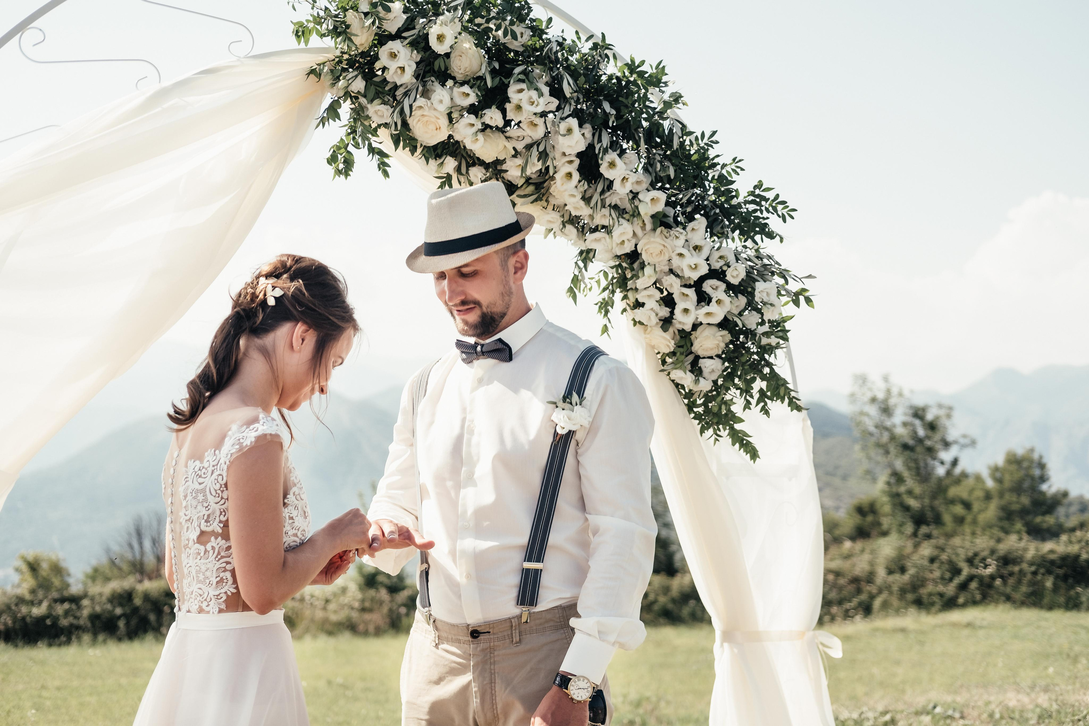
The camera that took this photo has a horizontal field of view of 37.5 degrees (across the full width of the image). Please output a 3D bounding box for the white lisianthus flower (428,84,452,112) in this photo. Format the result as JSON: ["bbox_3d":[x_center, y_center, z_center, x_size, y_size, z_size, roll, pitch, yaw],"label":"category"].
[{"bbox_3d":[-0.229,-0.581,3.520,0.051,0.054,0.046,0,18,0],"label":"white lisianthus flower"}]

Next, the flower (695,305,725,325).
[{"bbox_3d":[0.351,-0.102,3.400,0.065,0.043,0.046,0,-2,0],"label":"flower"}]

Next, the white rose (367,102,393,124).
[{"bbox_3d":[-0.359,-0.545,3.500,0.054,0.047,0.047,0,-2,6],"label":"white rose"}]

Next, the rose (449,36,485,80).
[{"bbox_3d":[-0.169,-0.662,3.480,0.075,0.093,0.070,-1,-2,14],"label":"rose"}]

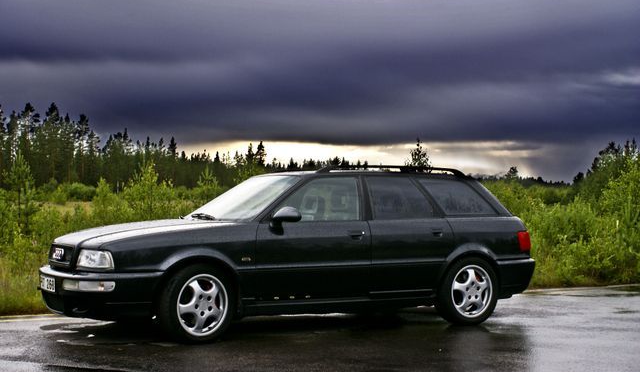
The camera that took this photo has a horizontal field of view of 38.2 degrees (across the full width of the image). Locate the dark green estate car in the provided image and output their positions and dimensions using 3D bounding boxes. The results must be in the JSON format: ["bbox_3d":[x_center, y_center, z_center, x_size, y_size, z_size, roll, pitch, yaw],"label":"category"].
[{"bbox_3d":[-0.167,0.538,8.368,4.500,1.400,1.740,1,-1,-30],"label":"dark green estate car"}]

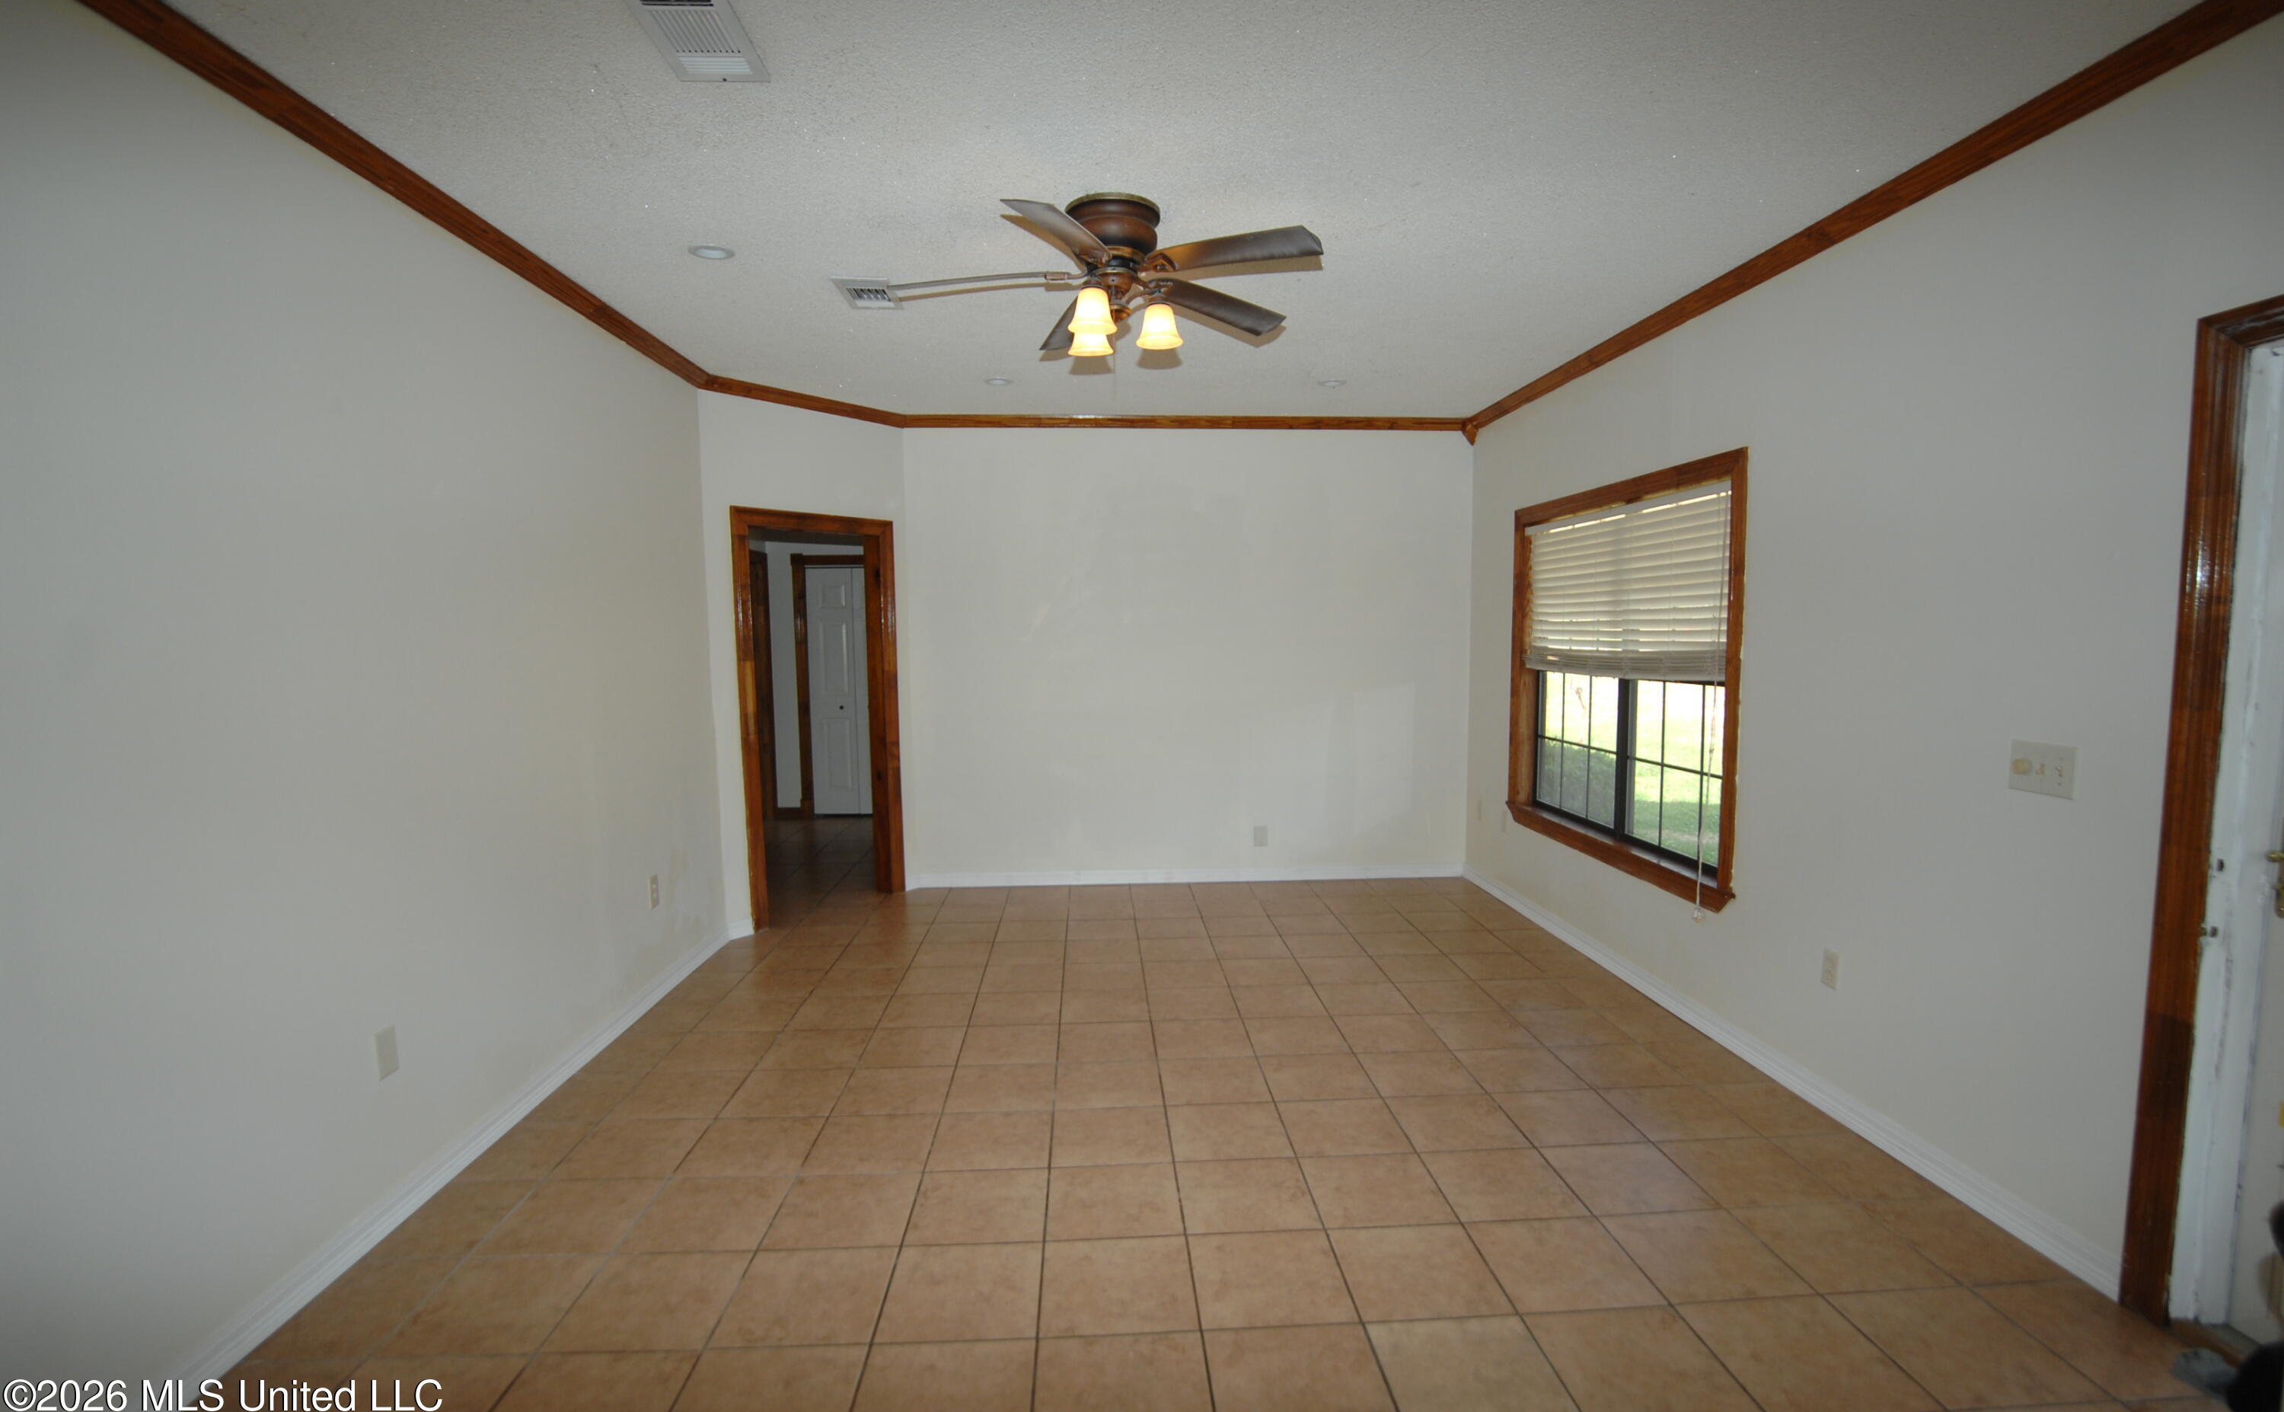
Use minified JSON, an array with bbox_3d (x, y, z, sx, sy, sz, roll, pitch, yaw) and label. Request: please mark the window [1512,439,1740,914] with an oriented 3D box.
[{"bbox_3d":[2.051,-0.133,4.149,0.130,1.623,1.759,-1,5,-4],"label":"window"}]

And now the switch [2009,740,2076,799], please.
[{"bbox_3d":[2.144,0.152,2.267,0.022,0.118,0.156,-1,5,-4],"label":"switch"}]

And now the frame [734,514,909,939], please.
[{"bbox_3d":[-1.718,0.052,5.087,0.150,2.108,0.945,3,6,38],"label":"frame"}]

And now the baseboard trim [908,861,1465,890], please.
[{"bbox_3d":[0.296,1.005,5.609,3.268,0.080,0.016,-1,5,-2],"label":"baseboard trim"}]

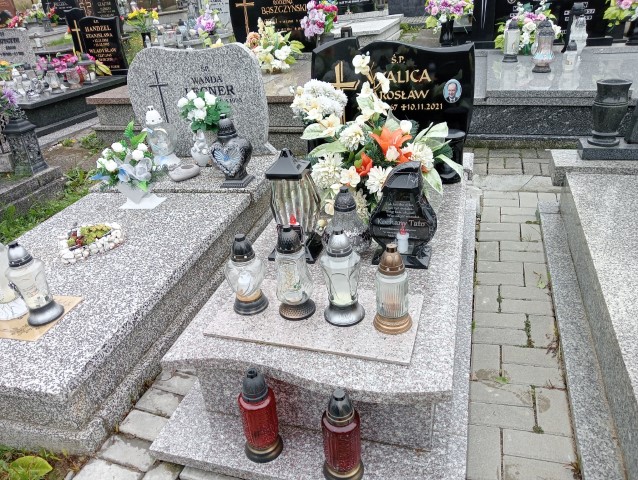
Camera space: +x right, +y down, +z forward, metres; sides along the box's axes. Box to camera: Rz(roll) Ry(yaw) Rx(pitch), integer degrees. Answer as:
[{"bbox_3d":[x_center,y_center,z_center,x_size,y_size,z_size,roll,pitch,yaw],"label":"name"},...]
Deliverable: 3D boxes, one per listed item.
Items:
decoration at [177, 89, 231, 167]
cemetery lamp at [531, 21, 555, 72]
[{"bbox_3d":[-0.726,-0.681,3.147,0.282,0.444,0.235,1,28,17],"label":"decoration"},{"bbox_3d":[1.656,-1.425,3.795,0.165,0.338,0.165,3,29,17],"label":"cemetery lamp"}]

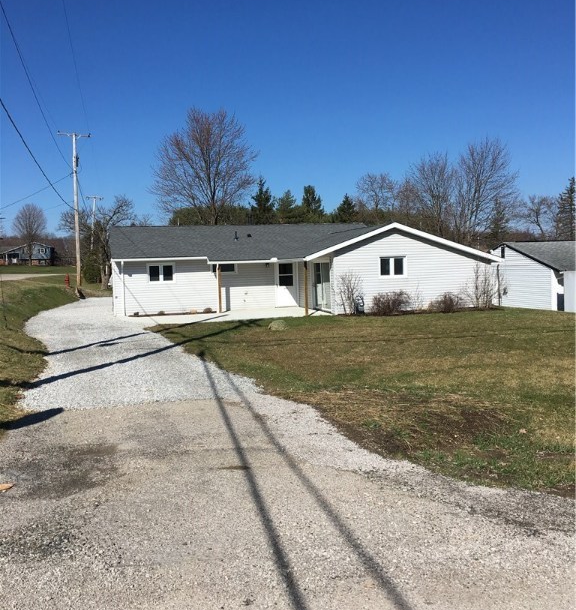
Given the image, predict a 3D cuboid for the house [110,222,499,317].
[{"bbox_3d":[-0.463,-1.905,30.054,15.150,4.050,13.500,-3,4,-15],"label":"house"}]

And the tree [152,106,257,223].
[{"bbox_3d":[-6.541,-8.751,52.507,8.550,14.460,8.550,-2,4,0],"label":"tree"}]

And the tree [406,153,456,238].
[{"bbox_3d":[15.352,-9.755,68.455,5.180,12.970,5.180,-2,4,0],"label":"tree"}]

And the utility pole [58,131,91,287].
[{"bbox_3d":[-14.464,-6.480,44.000,2.150,10.610,0.450,-3,4,-15],"label":"utility pole"}]

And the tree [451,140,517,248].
[{"bbox_3d":[20.149,-10.070,65.482,6.530,13.740,6.530,-2,4,0],"label":"tree"}]

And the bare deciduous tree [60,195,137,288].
[{"bbox_3d":[-12.868,-4.327,44.222,5.090,6.340,4.580,-2,4,0],"label":"bare deciduous tree"}]

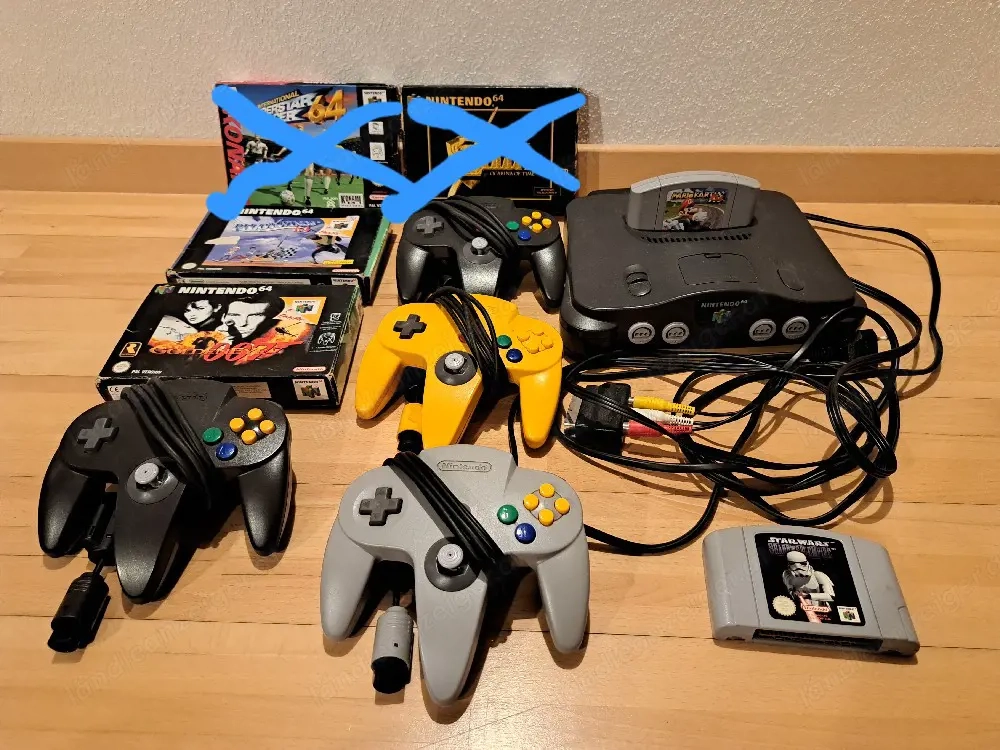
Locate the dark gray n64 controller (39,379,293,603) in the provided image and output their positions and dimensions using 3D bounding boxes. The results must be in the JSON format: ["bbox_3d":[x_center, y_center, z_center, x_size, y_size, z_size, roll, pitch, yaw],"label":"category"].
[{"bbox_3d":[-0.216,0.068,0.465,0.160,0.061,0.162,-2,43,-2],"label":"dark gray n64 controller"}]

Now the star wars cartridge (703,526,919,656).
[{"bbox_3d":[0.188,0.130,0.430,0.116,0.018,0.073,3,43,3],"label":"star wars cartridge"}]

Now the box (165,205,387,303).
[{"bbox_3d":[-0.213,-0.124,0.695,0.182,0.030,0.127,2,43,2],"label":"box"}]

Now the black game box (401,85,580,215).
[{"bbox_3d":[-0.009,-0.240,0.748,0.182,0.127,0.030,0,24,0],"label":"black game box"}]

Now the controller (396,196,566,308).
[{"bbox_3d":[-0.019,-0.109,0.656,0.160,0.061,0.162,1,43,1],"label":"controller"}]

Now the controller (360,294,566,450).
[{"bbox_3d":[-0.029,-0.002,0.540,0.160,0.061,0.162,8,43,8],"label":"controller"}]

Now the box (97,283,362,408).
[{"bbox_3d":[-0.221,-0.028,0.597,0.184,0.032,0.126,0,42,0],"label":"box"}]

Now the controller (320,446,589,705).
[{"bbox_3d":[-0.026,0.107,0.422,0.160,0.061,0.162,1,43,1],"label":"controller"}]

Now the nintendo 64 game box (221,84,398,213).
[{"bbox_3d":[-0.198,-0.242,0.750,0.182,0.127,0.030,-1,22,-1],"label":"nintendo 64 game box"}]

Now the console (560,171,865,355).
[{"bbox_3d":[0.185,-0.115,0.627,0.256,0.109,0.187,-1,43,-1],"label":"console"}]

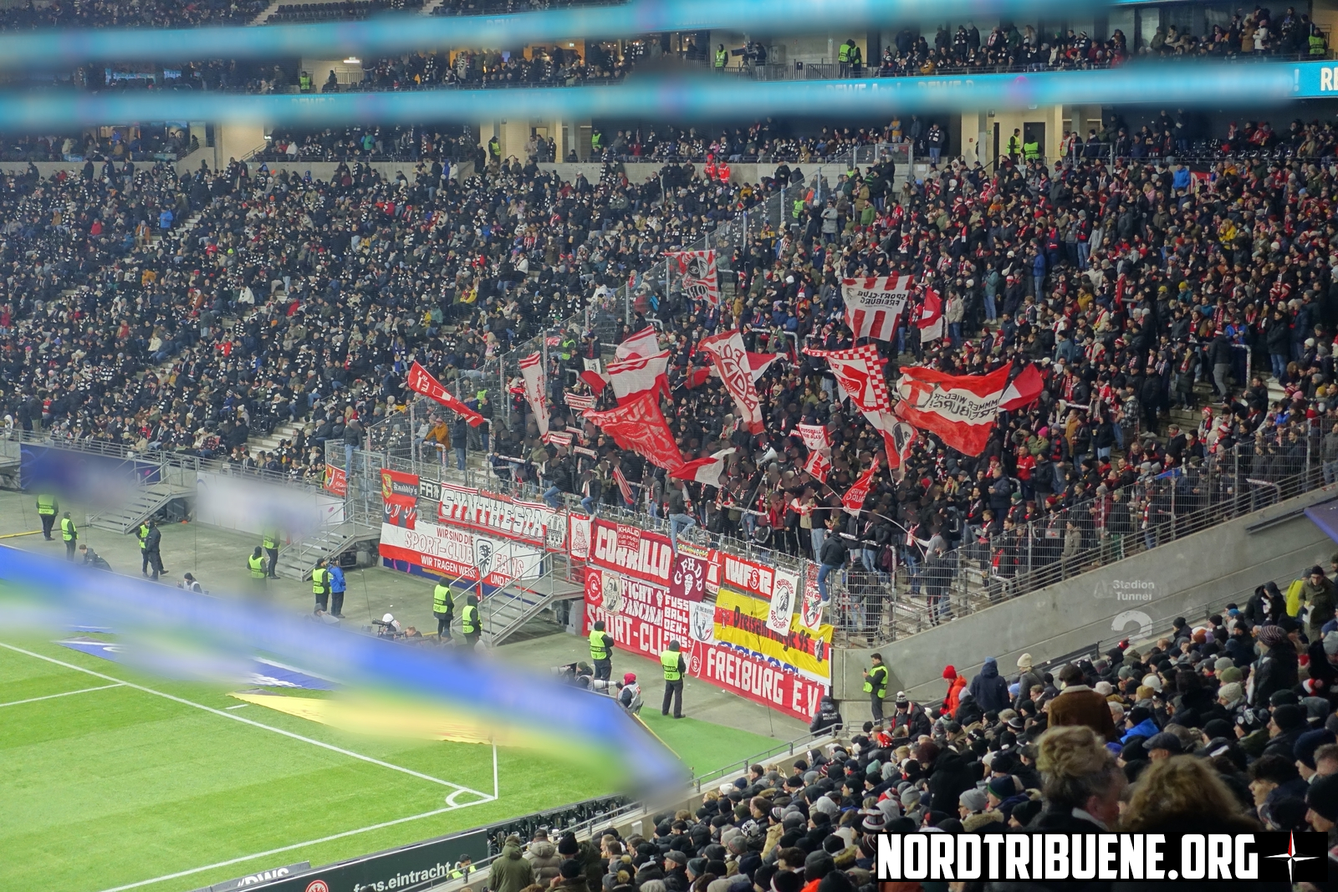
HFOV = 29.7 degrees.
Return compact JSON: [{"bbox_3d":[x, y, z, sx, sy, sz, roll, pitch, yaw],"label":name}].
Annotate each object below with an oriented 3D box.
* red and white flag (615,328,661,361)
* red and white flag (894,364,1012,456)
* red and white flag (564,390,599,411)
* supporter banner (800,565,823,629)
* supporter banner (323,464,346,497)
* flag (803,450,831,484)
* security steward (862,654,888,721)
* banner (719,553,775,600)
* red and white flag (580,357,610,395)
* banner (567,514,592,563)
[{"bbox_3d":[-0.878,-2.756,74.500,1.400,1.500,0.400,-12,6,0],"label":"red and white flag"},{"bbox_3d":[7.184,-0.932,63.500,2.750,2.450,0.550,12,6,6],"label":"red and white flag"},{"bbox_3d":[-2.494,-1.313,72.200,0.980,0.600,0.200,5,9,30],"label":"red and white flag"},{"bbox_3d":[3.216,3.375,56.666,0.060,1.500,0.850,2,6,-26],"label":"supporter banner"},{"bbox_3d":[-10.318,1.068,78.333,0.060,0.780,1.250,-6,10,-38],"label":"supporter banner"},{"bbox_3d":[3.596,0.492,61.000,0.750,0.820,0.250,5,9,30],"label":"flag"},{"bbox_3d":[4.766,5.642,58.121,0.500,1.760,0.520,-1,8,-6],"label":"security steward"},{"bbox_3d":[1.868,3.074,59.547,0.060,0.740,2.400,-4,9,-27],"label":"banner"},{"bbox_3d":[-2.277,-2.116,77.000,0.900,1.100,0.350,0,8,0],"label":"red and white flag"},{"bbox_3d":[-2.348,2.438,67.024,0.060,1.200,1.150,-5,9,-31],"label":"banner"}]

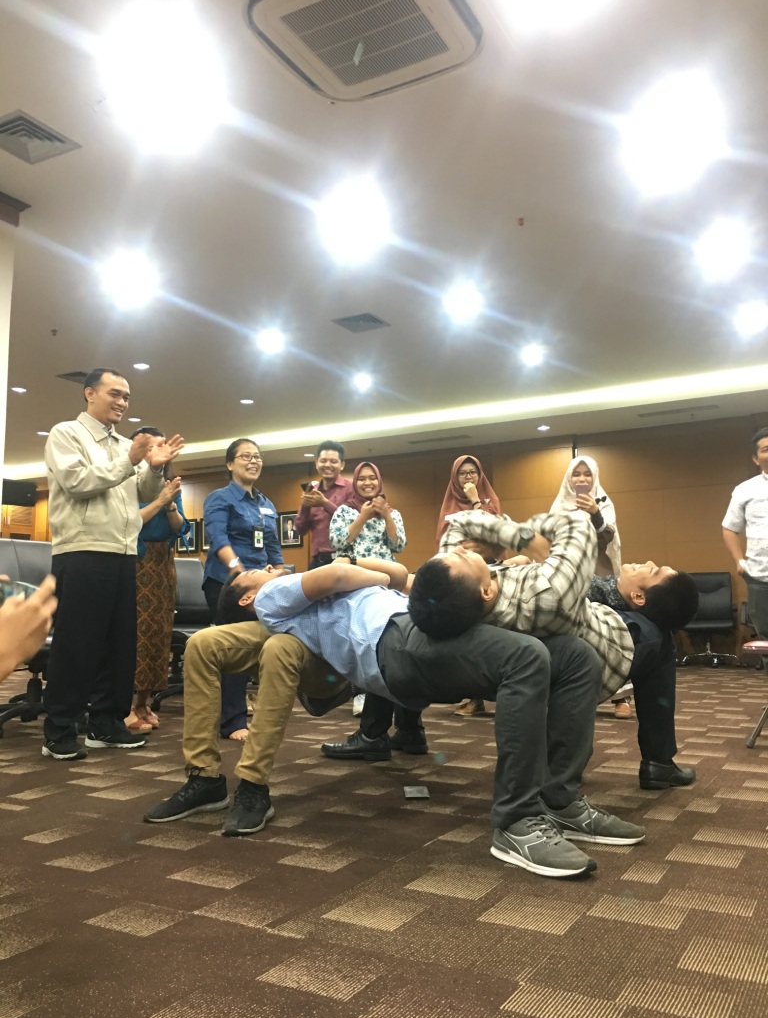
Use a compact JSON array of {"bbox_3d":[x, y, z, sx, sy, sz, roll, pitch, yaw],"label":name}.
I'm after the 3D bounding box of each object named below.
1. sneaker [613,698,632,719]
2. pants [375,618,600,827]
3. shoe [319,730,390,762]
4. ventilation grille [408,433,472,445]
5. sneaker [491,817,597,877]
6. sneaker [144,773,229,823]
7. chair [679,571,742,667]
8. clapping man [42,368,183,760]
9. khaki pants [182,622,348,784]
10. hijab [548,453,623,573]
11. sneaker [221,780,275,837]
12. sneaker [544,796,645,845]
[{"bbox_3d":[1.356,1.126,4.896,0.100,0.100,0.250,-2,-7,14],"label":"sneaker"},{"bbox_3d":[0.292,0.572,2.380,0.580,0.550,0.430,-6,-8,38],"label":"pants"},{"bbox_3d":[-0.111,0.952,3.490,0.303,0.120,0.107,-3,-7,20],"label":"shoe"},{"bbox_3d":[0.669,-0.817,10.153,0.800,0.040,0.170,-4,-7,29],"label":"ventilation grille"},{"bbox_3d":[0.366,0.772,2.004,0.110,0.115,0.298,5,-9,-38],"label":"sneaker"},{"bbox_3d":[-0.583,0.845,2.536,0.108,0.115,0.295,-6,-9,40],"label":"sneaker"},{"bbox_3d":[3.395,1.151,9.004,0.660,0.970,0.650,-4,-7,24],"label":"chair"},{"bbox_3d":[-1.202,0.203,3.883,0.530,1.720,0.540,-3,-7,18],"label":"clapping man"},{"bbox_3d":[-0.299,0.594,2.761,0.440,0.470,0.640,-5,-8,34],"label":"khaki pants"},{"bbox_3d":[1.199,0.052,5.050,0.420,0.720,0.340,-2,-7,11],"label":"hijab"},{"bbox_3d":[-0.399,0.866,2.513,0.105,0.115,0.280,-3,-7,17],"label":"sneaker"},{"bbox_3d":[0.558,0.836,2.339,0.285,0.115,0.105,-4,-7,28],"label":"sneaker"}]

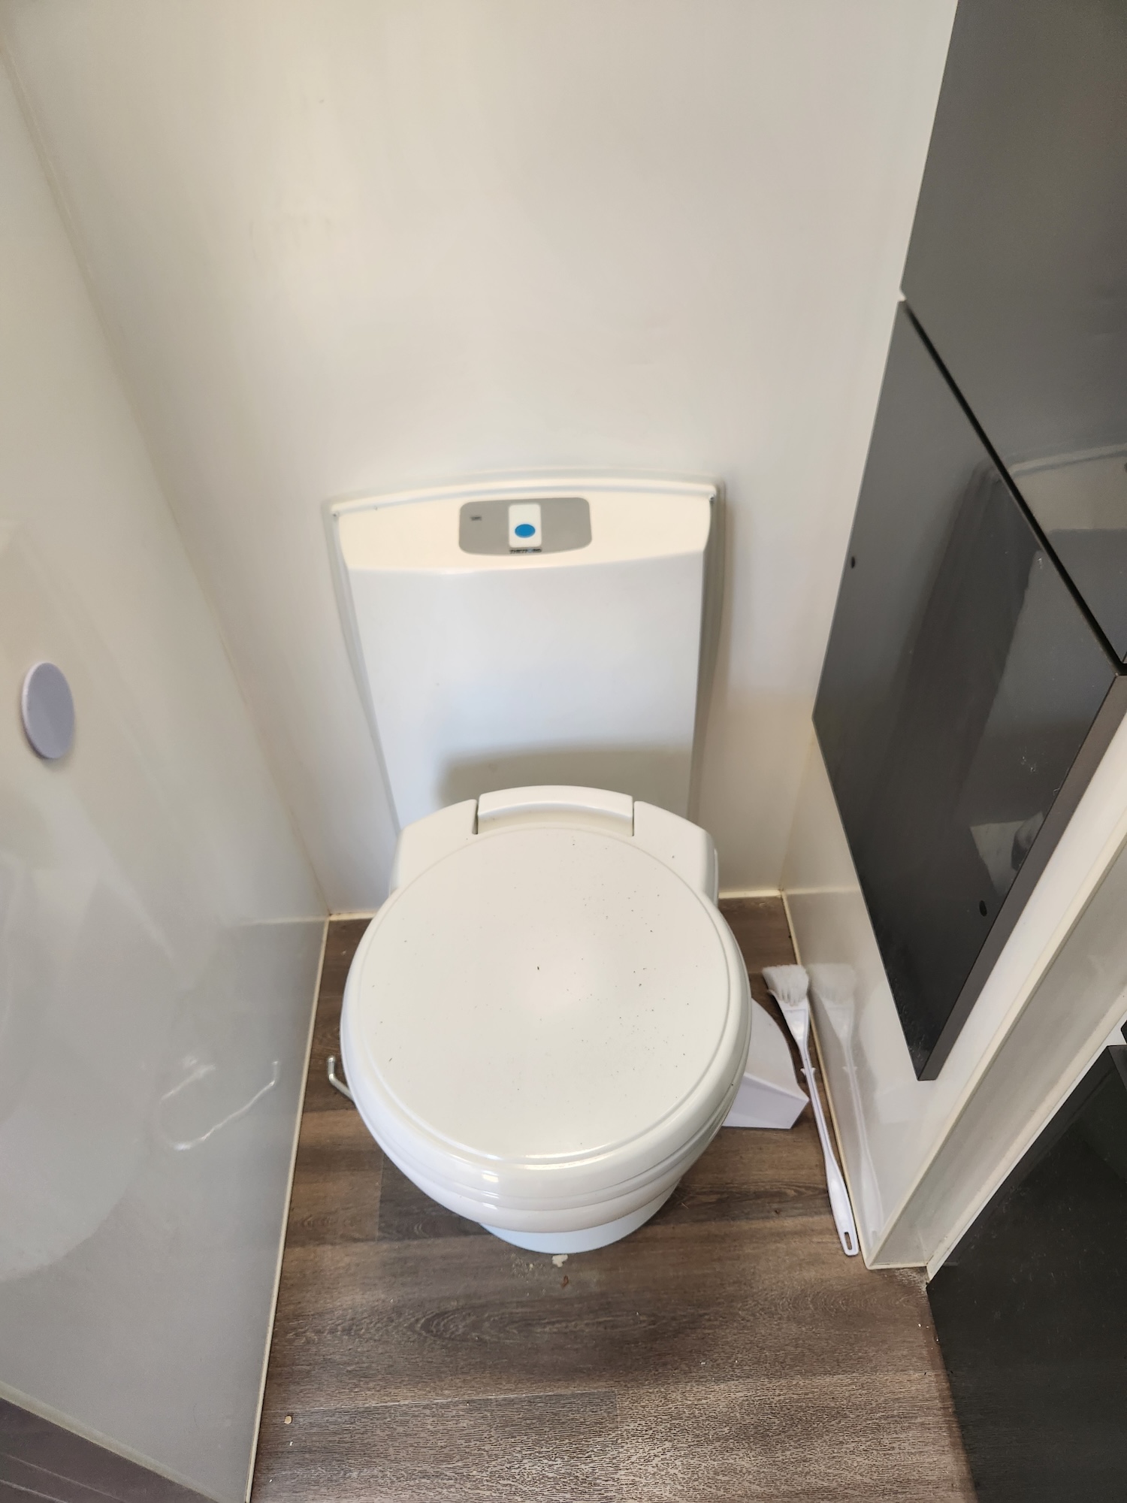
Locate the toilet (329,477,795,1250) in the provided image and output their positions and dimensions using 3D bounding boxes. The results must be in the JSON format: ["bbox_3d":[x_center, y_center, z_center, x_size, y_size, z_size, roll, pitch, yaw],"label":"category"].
[{"bbox_3d":[-0.013,0.193,1.052,0.394,0.749,0.582,-3,48,1],"label":"toilet"}]

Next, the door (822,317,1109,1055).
[{"bbox_3d":[0.306,-0.040,0.861,0.017,0.495,0.448,-3,48,1],"label":"door"}]

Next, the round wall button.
[{"bbox_3d":[-0.374,-0.029,0.716,0.012,0.067,0.067,-3,48,1],"label":"round wall button"}]

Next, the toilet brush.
[{"bbox_3d":[0.319,0.443,1.277,0.060,0.050,0.366,-6,50,-1],"label":"toilet brush"}]

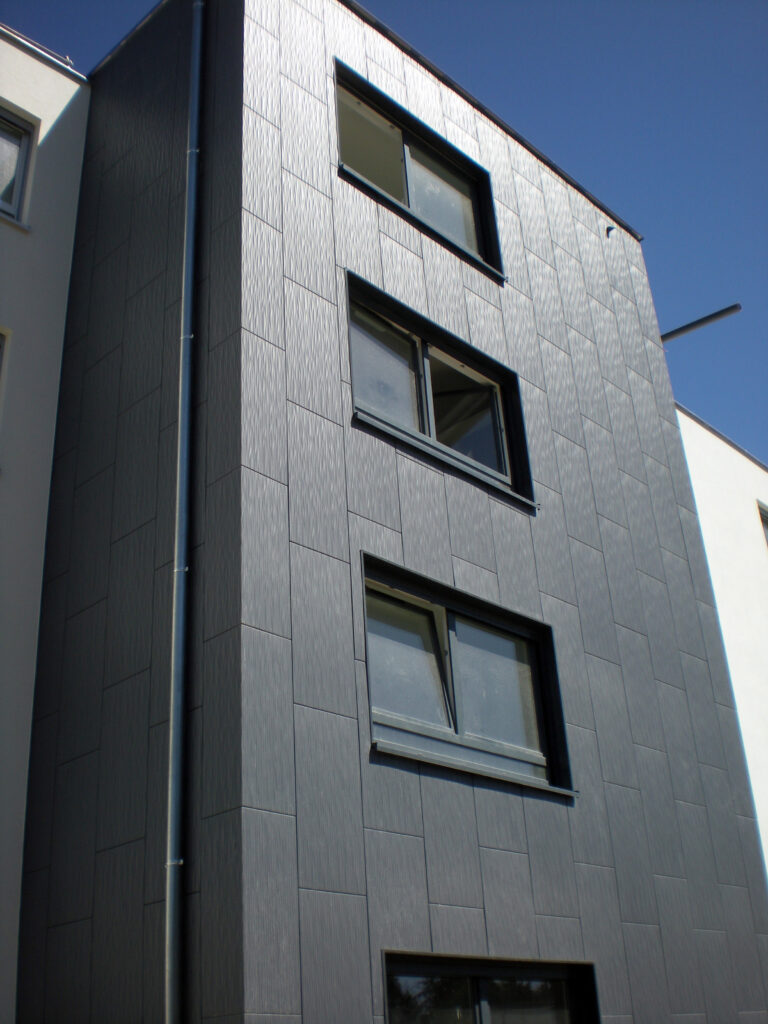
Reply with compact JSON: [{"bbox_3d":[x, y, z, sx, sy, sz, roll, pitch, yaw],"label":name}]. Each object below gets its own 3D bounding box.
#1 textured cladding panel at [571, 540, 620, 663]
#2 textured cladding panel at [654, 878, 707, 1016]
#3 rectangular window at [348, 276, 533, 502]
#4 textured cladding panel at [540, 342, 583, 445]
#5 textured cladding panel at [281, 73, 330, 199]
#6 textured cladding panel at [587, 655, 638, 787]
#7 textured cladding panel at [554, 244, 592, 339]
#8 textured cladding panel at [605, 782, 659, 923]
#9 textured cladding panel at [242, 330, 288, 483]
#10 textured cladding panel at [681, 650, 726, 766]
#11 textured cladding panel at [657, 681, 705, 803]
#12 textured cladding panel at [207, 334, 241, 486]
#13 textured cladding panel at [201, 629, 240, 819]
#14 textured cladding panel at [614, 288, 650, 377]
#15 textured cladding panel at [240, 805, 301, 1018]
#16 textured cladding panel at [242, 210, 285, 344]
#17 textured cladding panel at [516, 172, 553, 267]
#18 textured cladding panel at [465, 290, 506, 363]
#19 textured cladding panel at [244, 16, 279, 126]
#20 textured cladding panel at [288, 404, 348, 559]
[{"bbox_3d":[2.050,0.871,10.972,0.020,1.214,0.602,-27,-35,37],"label":"textured cladding panel"},{"bbox_3d":[2.617,3.828,9.948,0.020,1.214,0.602,-27,-35,37],"label":"textured cladding panel"},{"bbox_3d":[0.467,-1.063,10.431,0.270,1.512,2.436,-26,-34,37],"label":"rectangular window"},{"bbox_3d":[1.915,-1.296,12.140,0.030,1.206,0.605,-26,-35,37],"label":"textured cladding panel"},{"bbox_3d":[-0.719,-3.430,10.266,0.030,1.206,0.605,-26,-35,37],"label":"textured cladding panel"},{"bbox_3d":[2.111,1.941,10.336,0.020,1.205,0.600,-27,-35,37],"label":"textured cladding panel"},{"bbox_3d":[2.234,-2.581,13.247,0.020,1.214,0.602,-27,-35,37],"label":"textured cladding panel"},{"bbox_3d":[2.167,3.002,9.883,0.030,1.206,0.605,-26,-35,37],"label":"textured cladding panel"},{"bbox_3d":[-0.898,-0.782,8.466,0.020,1.200,0.441,-26,-34,37],"label":"textured cladding panel"},{"bbox_3d":[3.350,2.087,11.815,0.020,1.214,0.602,-27,-35,37],"label":"textured cladding panel"},{"bbox_3d":[2.960,2.306,11.203,0.020,1.205,0.601,-27,-35,37],"label":"textured cladding panel"},{"bbox_3d":[-1.194,-0.793,8.468,0.401,1.206,0.030,-26,-35,37],"label":"textured cladding panel"},{"bbox_3d":[-1.051,1.360,7.365,0.407,1.205,0.020,-27,-35,37],"label":"textured cladding panel"},{"bbox_3d":[3.103,-2.228,14.113,0.030,1.206,0.605,-26,-35,37],"label":"textured cladding panel"},{"bbox_3d":[-0.692,2.415,6.838,0.020,1.181,0.443,-27,-35,37],"label":"textured cladding panel"},{"bbox_3d":[-0.967,-1.852,9.007,0.020,1.200,0.441,-26,-34,37],"label":"textured cladding panel"},{"bbox_3d":[1.760,-3.427,13.188,0.020,1.199,0.601,-27,-35,37],"label":"textured cladding panel"},{"bbox_3d":[1.036,-1.887,11.422,0.020,0.685,0.601,-27,-35,37],"label":"textured cladding panel"},{"bbox_3d":[-1.110,-3.973,10.133,0.020,1.157,0.443,-27,-35,37],"label":"textured cladding panel"},{"bbox_3d":[-0.505,-0.233,8.546,0.020,1.205,0.600,-27,-35,37],"label":"textured cladding panel"}]

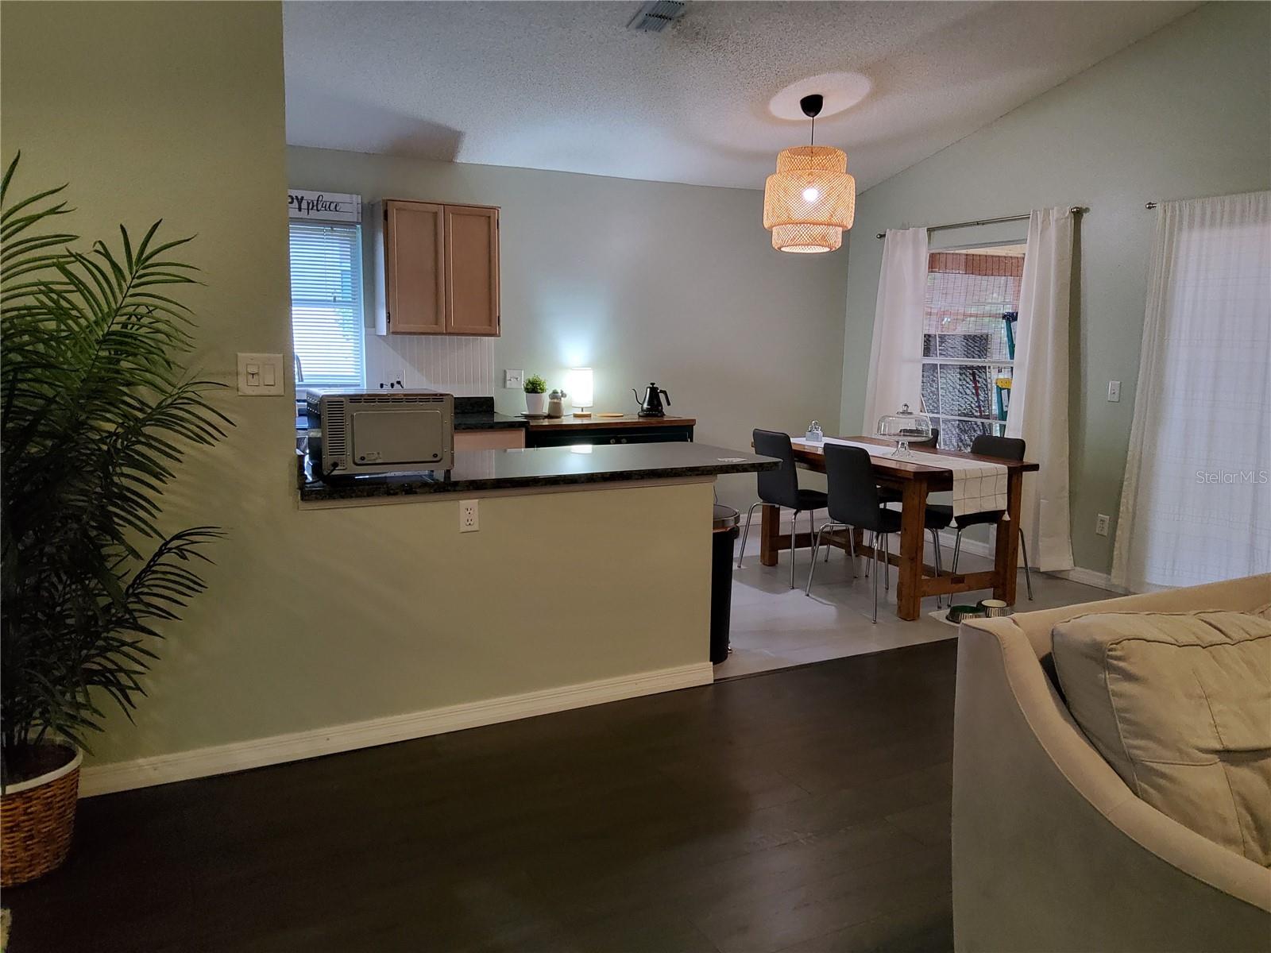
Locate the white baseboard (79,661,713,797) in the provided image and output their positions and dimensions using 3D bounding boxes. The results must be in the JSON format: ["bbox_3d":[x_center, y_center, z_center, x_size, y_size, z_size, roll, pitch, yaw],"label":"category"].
[{"bbox_3d":[-0.739,0.878,3.387,2.386,0.085,0.020,-4,9,-27],"label":"white baseboard"}]

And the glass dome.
[{"bbox_3d":[1.518,-0.262,5.376,0.320,0.299,0.320,-4,9,-27],"label":"glass dome"}]

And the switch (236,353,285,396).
[{"bbox_3d":[-1.167,-0.317,2.979,0.137,0.128,0.013,-4,9,-27],"label":"switch"}]

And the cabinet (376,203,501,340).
[{"bbox_3d":[-1.188,-1.225,5.729,0.686,0.764,0.328,-4,9,-27],"label":"cabinet"}]

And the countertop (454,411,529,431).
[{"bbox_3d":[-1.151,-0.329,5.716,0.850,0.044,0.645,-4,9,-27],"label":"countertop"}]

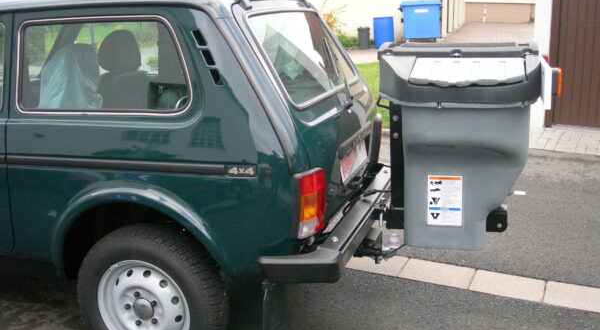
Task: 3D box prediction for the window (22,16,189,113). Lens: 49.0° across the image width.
[{"bbox_3d":[-0.768,-0.385,2.583,0.770,0.365,0.030,3,1,18],"label":"window"}]

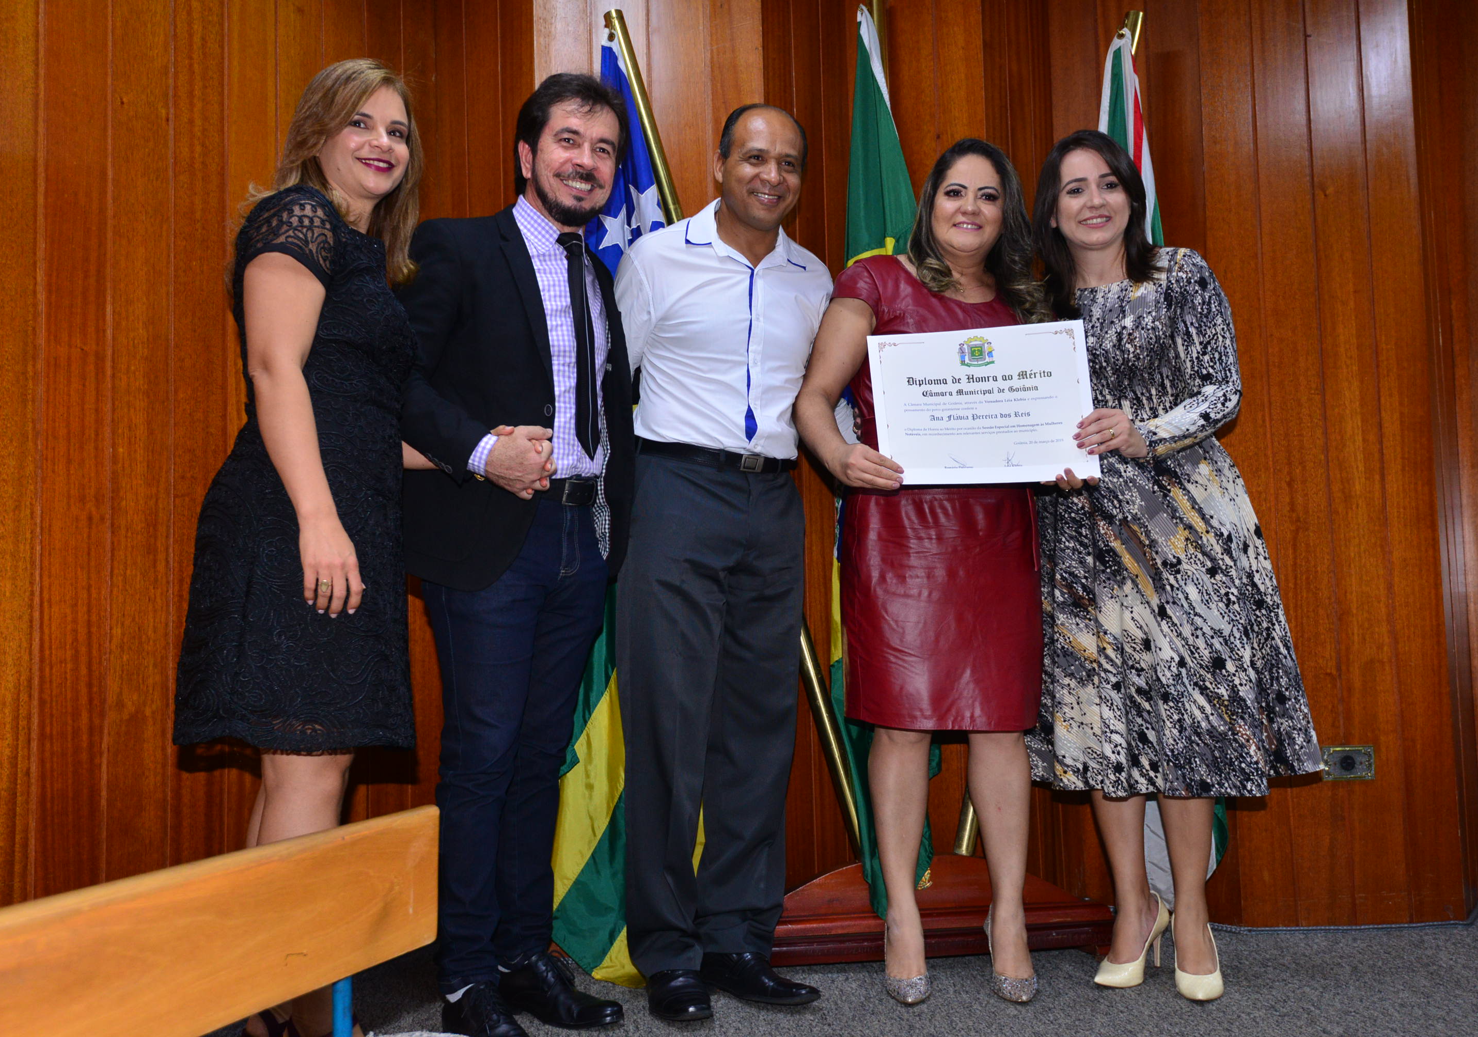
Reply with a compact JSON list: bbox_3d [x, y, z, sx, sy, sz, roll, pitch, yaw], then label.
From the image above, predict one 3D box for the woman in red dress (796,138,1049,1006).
[{"bbox_3d":[0.385,0.083,2.610,0.530,1.720,0.380,-2,-4,2],"label":"woman in red dress"}]

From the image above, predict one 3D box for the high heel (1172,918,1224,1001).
[{"bbox_3d":[0.915,0.856,2.595,0.088,0.150,0.222,-2,-4,14],"label":"high heel"}]

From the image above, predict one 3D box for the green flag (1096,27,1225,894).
[{"bbox_3d":[0.955,-0.122,2.920,0.320,1.970,0.200,-2,-4,8],"label":"green flag"}]

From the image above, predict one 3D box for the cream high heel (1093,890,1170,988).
[{"bbox_3d":[0.803,0.860,2.655,0.218,0.155,0.085,1,-5,-39],"label":"cream high heel"}]

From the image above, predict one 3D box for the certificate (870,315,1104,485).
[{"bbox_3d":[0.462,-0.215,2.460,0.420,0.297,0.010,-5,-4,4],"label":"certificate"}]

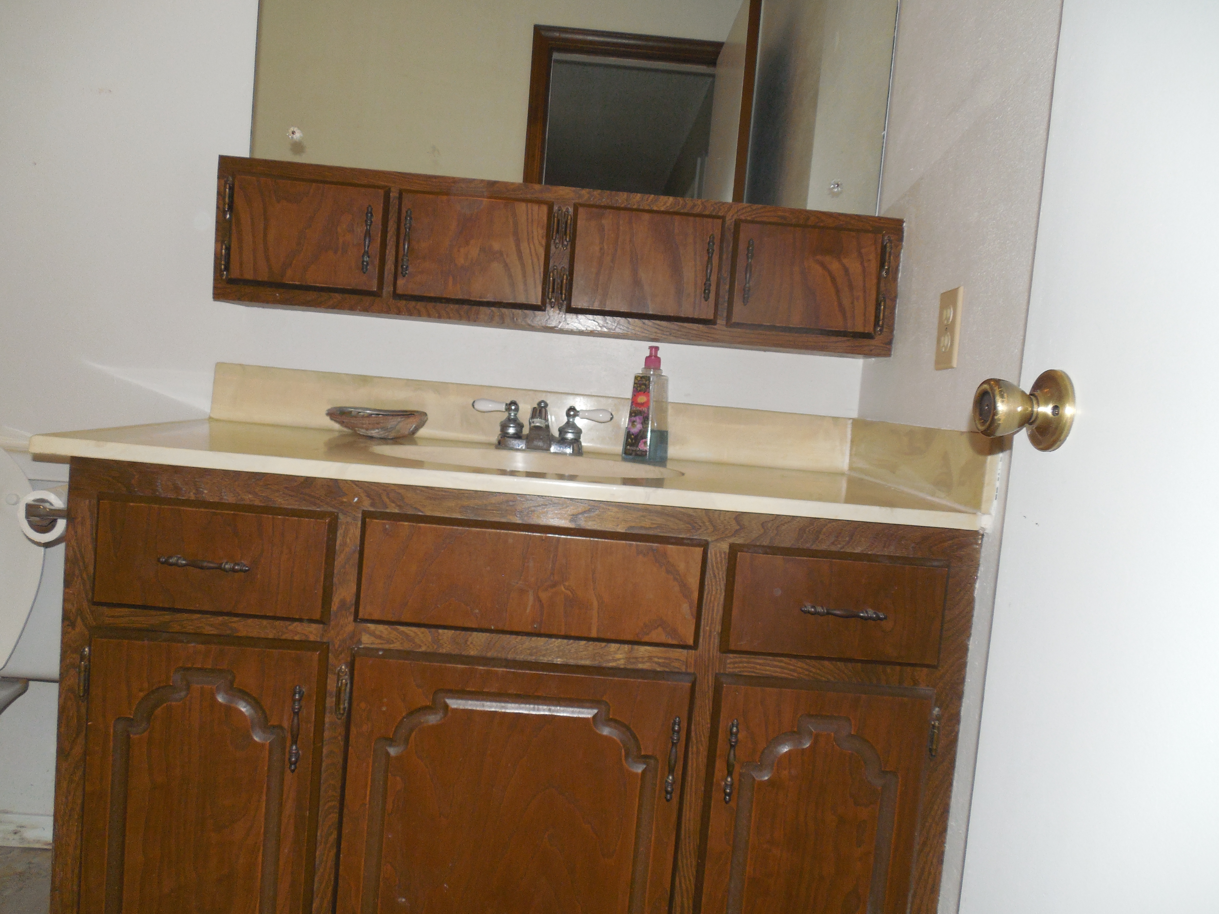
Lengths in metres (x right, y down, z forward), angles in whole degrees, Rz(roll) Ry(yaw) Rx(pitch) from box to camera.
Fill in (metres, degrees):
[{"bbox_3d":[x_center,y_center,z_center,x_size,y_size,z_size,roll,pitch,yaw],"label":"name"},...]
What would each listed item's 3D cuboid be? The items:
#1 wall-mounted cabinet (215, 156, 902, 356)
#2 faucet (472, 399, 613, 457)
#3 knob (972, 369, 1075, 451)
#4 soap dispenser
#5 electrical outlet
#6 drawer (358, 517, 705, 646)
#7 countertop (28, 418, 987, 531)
[{"bbox_3d":[-0.080,-0.339,1.553,1.150,0.234,0.160,5,4,-3],"label":"wall-mounted cabinet"},{"bbox_3d":[-0.116,-0.049,1.488,0.245,0.086,0.148,5,4,-3],"label":"faucet"},{"bbox_3d":[0.342,-0.042,0.737,0.058,0.068,0.068,5,4,-3],"label":"knob"},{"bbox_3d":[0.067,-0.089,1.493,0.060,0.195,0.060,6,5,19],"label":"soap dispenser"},{"bbox_3d":[0.494,-0.186,1.286,0.007,0.115,0.072,5,4,-3],"label":"electrical outlet"},{"bbox_3d":[-0.099,0.160,1.125,0.441,0.145,0.020,5,4,-3],"label":"drawer"},{"bbox_3d":[-0.123,0.014,1.379,1.194,0.024,0.560,5,4,-3],"label":"countertop"}]

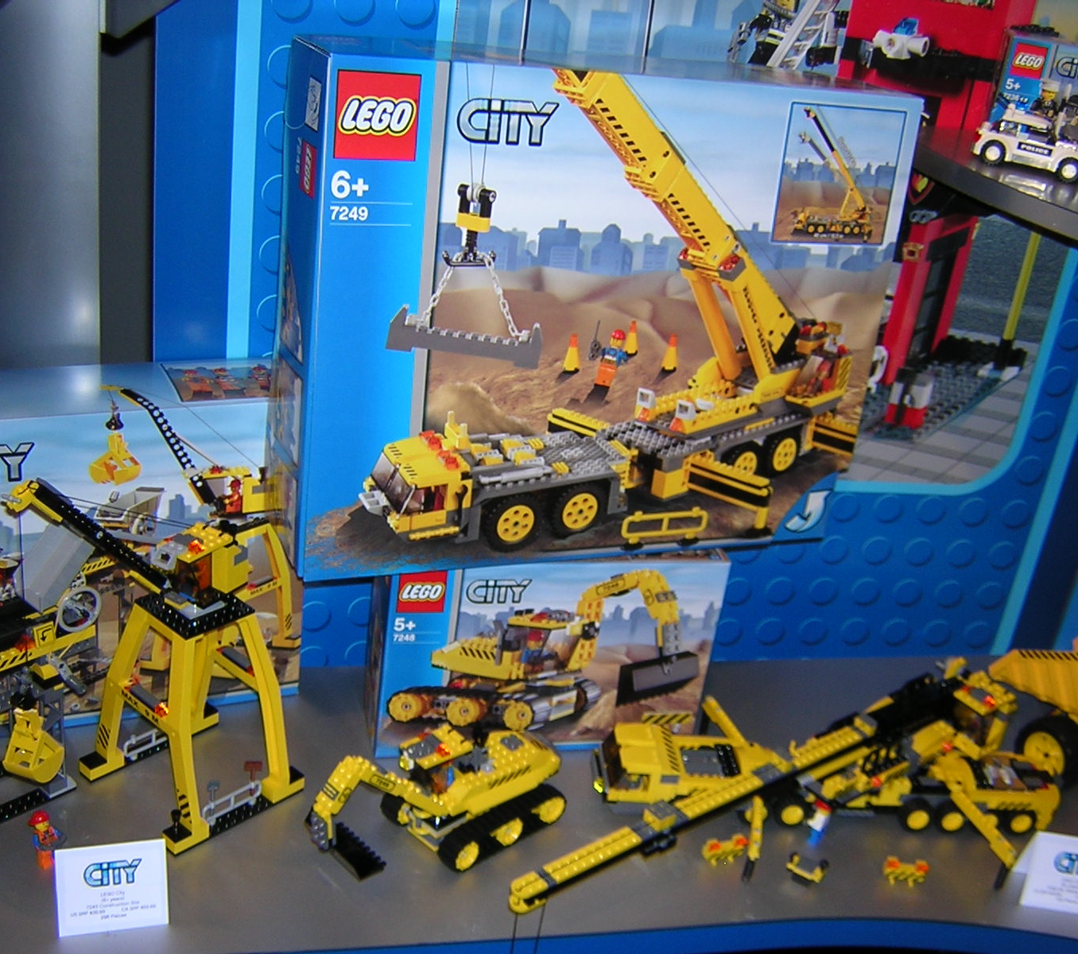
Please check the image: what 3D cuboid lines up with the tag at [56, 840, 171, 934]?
[{"bbox_3d":[-0.301,0.285,0.936,0.073,0.059,0.039,-1,27,-19],"label":"tag"}]

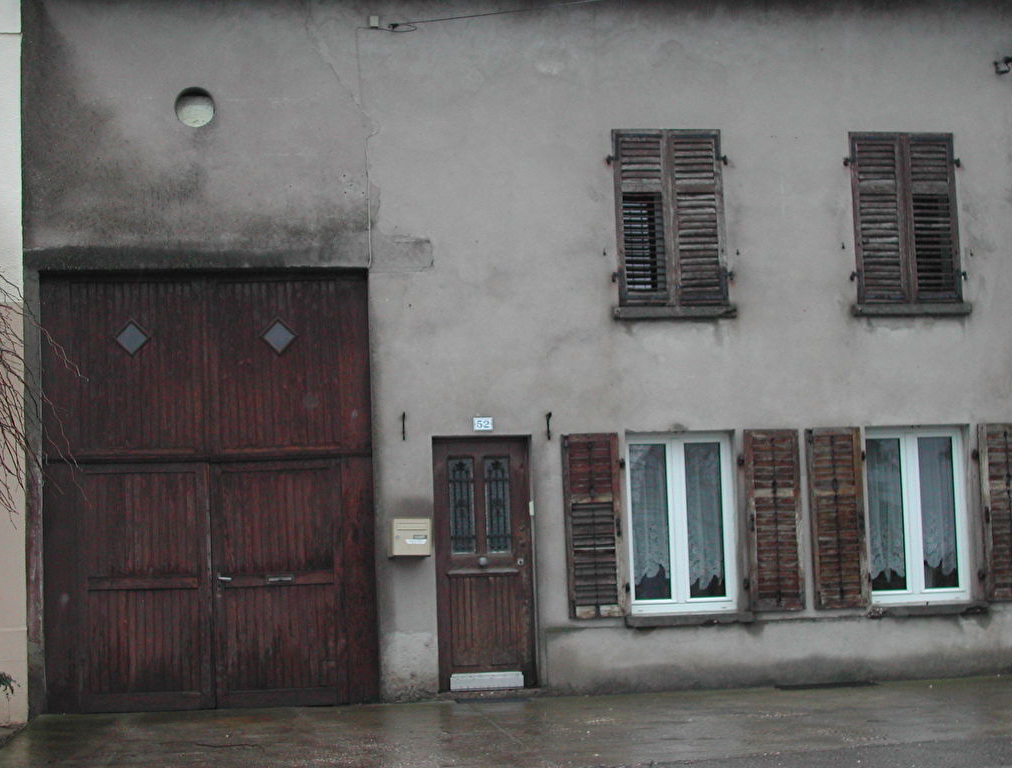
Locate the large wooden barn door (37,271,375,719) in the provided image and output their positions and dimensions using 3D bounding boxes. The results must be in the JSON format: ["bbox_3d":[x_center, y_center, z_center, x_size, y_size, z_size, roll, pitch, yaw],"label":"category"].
[{"bbox_3d":[-2.444,0.871,16.400,2.683,3.576,0.100,-1,-6,-10],"label":"large wooden barn door"}]

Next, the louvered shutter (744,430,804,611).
[{"bbox_3d":[2.295,1.167,16.966,0.484,1.538,0.050,-1,-6,-10],"label":"louvered shutter"}]

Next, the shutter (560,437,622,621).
[{"bbox_3d":[0.734,1.196,16.689,0.486,1.543,0.050,-1,-6,-10],"label":"shutter"}]

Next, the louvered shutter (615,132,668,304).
[{"bbox_3d":[1.177,-1.427,17.075,0.482,1.530,0.050,-1,-6,-10],"label":"louvered shutter"}]

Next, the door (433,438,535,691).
[{"bbox_3d":[-0.201,1.508,16.728,0.836,2.101,0.080,-1,-6,-10],"label":"door"}]

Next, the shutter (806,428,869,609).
[{"bbox_3d":[2.847,1.158,17.063,0.493,1.537,0.050,-1,-6,-10],"label":"shutter"}]

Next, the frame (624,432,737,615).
[{"bbox_3d":[1.486,1.192,17.046,0.961,1.545,0.090,-1,-6,-10],"label":"frame"}]

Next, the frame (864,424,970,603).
[{"bbox_3d":[3.588,1.155,17.418,0.961,1.546,0.090,-1,-6,-10],"label":"frame"}]

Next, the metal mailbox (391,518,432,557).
[{"bbox_3d":[-0.787,1.263,16.263,0.301,0.295,0.380,-1,-6,-10],"label":"metal mailbox"}]

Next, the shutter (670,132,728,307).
[{"bbox_3d":[1.655,-1.436,17.159,0.489,1.537,0.050,-1,-6,-10],"label":"shutter"}]

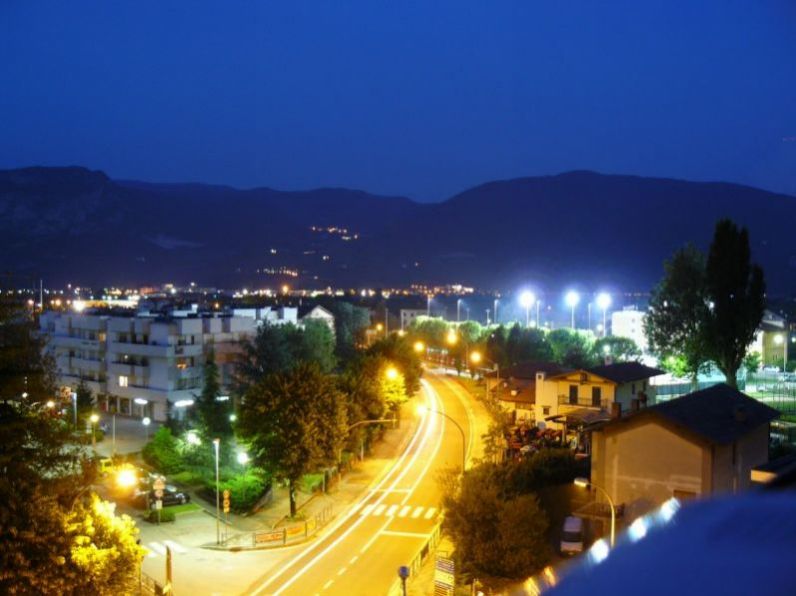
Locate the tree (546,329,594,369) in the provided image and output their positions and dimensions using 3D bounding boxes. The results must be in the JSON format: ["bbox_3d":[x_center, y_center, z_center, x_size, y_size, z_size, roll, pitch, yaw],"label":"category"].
[{"bbox_3d":[29.658,9.694,142.237,8.000,9.200,8.000,0,1,0],"label":"tree"}]

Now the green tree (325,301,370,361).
[{"bbox_3d":[-10.084,7.308,165.192,9.200,13.000,9.000,0,1,0],"label":"green tree"}]

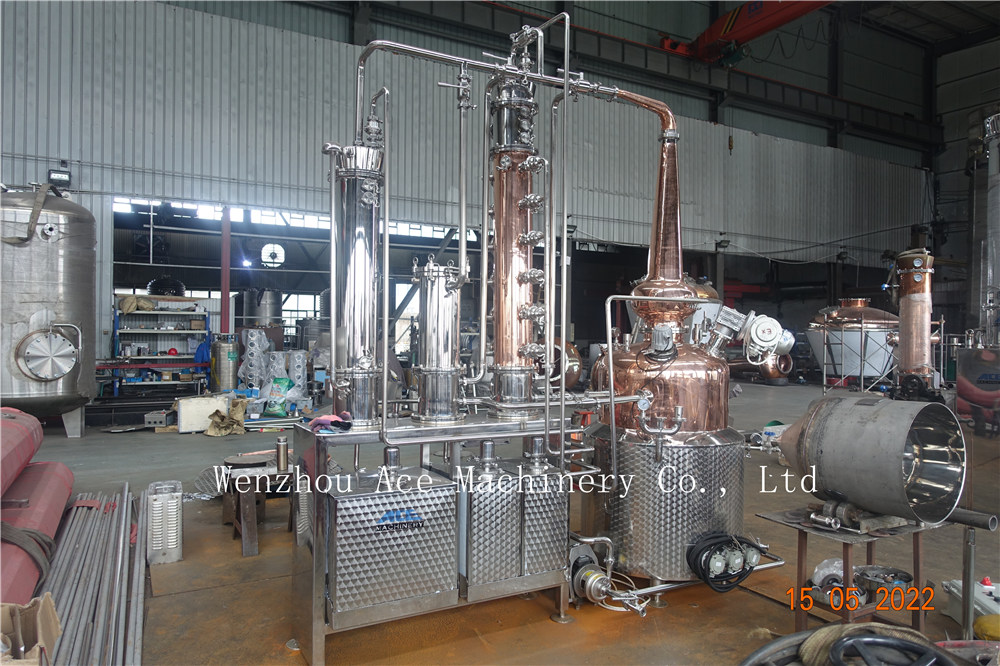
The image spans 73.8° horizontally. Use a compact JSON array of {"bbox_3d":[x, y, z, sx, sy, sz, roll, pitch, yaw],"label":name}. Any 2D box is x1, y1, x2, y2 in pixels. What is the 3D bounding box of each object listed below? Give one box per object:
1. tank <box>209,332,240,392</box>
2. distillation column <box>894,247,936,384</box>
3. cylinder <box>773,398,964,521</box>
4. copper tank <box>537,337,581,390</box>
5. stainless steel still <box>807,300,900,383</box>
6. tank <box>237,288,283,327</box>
[{"bbox_3d":[-5.030,0.768,12.196,0.510,1.500,0.510,1,0,-37],"label":"tank"},{"bbox_3d":[6.610,-0.187,10.594,0.620,2.250,0.620,0,0,23],"label":"distillation column"},{"bbox_3d":[1.860,0.630,3.530,0.580,0.580,0.820,0,-2,-31],"label":"cylinder"},{"bbox_3d":[1.314,0.733,15.500,1.200,1.200,1.120,0,-1,27],"label":"copper tank"},{"bbox_3d":[10.821,0.274,20.293,3.000,2.650,3.000,0,0,34],"label":"stainless steel still"},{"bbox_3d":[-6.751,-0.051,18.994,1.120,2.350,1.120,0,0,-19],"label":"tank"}]

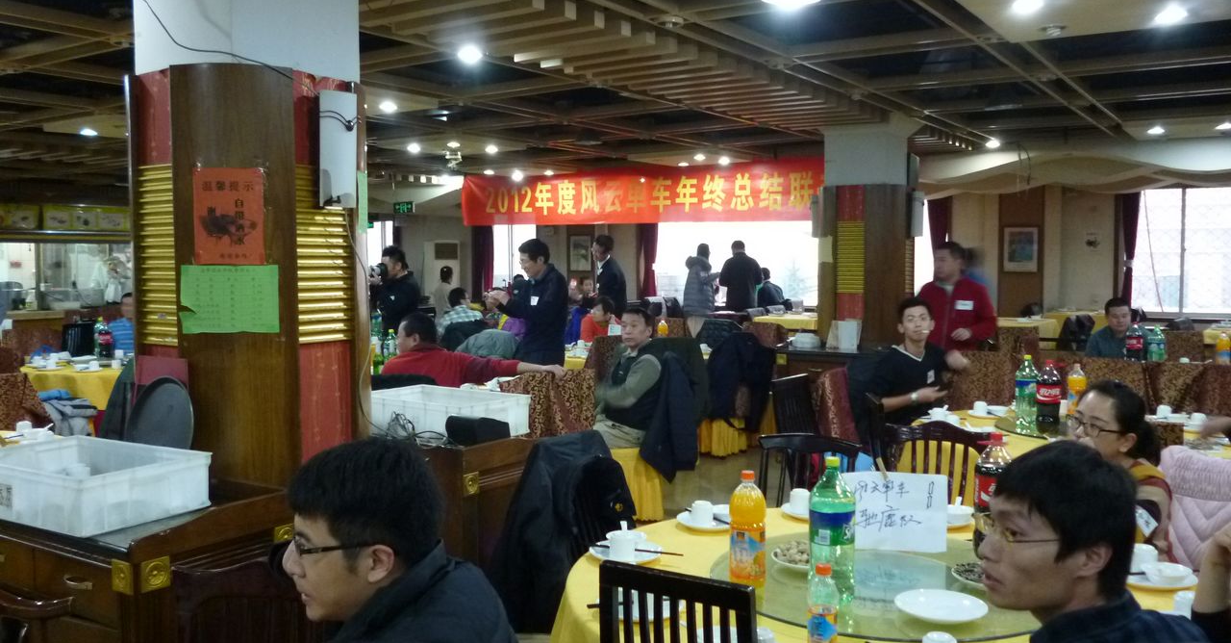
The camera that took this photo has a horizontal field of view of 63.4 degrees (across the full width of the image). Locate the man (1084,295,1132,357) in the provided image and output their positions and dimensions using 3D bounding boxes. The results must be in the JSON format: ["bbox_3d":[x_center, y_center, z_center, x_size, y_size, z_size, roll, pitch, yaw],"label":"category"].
[{"bbox_3d":[3.776,0.444,7.527,0.560,1.280,0.700,1,4,20],"label":"man"}]

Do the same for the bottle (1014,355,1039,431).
[{"bbox_3d":[1.869,0.326,4.504,0.107,0.335,0.107,2,4,24],"label":"bottle"}]

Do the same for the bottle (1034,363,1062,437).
[{"bbox_3d":[1.973,0.343,4.523,0.112,0.330,0.112,0,4,0],"label":"bottle"}]

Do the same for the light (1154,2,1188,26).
[{"bbox_3d":[2.463,-1.361,4.424,0.150,0.070,0.150,3,5,34],"label":"light"}]

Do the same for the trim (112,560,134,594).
[{"bbox_3d":[-1.217,0.632,2.460,0.085,0.080,0.012,3,5,34],"label":"trim"}]

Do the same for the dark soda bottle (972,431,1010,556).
[{"bbox_3d":[1.021,0.469,2.661,0.112,0.330,0.112,0,4,0],"label":"dark soda bottle"}]

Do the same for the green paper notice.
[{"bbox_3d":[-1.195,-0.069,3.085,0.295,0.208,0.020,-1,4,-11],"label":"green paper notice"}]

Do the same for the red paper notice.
[{"bbox_3d":[-1.185,-0.324,3.060,0.212,0.297,0.015,-1,4,-11],"label":"red paper notice"}]

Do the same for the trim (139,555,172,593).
[{"bbox_3d":[-1.188,0.654,2.577,0.010,0.072,0.075,3,5,34],"label":"trim"}]

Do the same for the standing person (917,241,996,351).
[{"bbox_3d":[2.152,0.320,6.250,0.550,1.660,0.380,1,4,18],"label":"standing person"}]

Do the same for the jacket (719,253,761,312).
[{"bbox_3d":[1.613,-0.529,12.900,0.560,0.770,0.320,0,4,3],"label":"jacket"}]

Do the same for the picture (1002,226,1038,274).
[{"bbox_3d":[5.333,-0.943,13.100,0.450,0.620,0.030,3,5,34],"label":"picture"}]

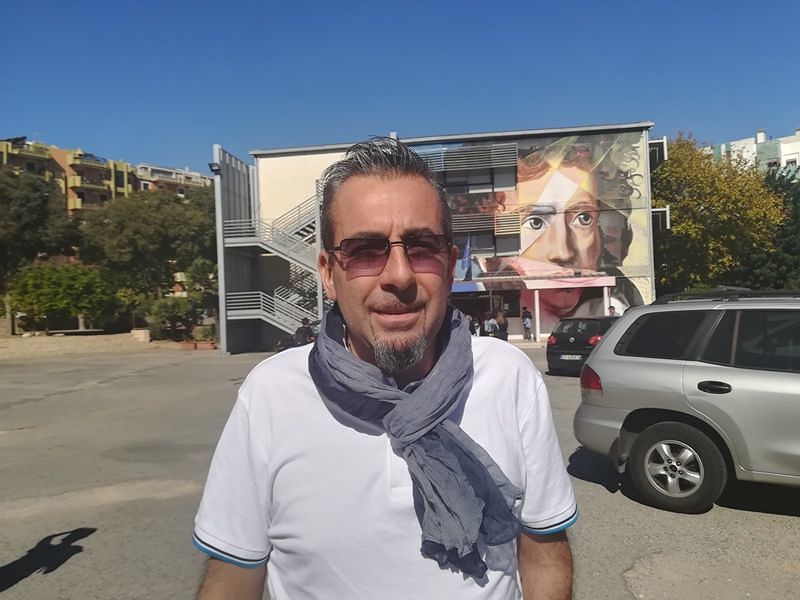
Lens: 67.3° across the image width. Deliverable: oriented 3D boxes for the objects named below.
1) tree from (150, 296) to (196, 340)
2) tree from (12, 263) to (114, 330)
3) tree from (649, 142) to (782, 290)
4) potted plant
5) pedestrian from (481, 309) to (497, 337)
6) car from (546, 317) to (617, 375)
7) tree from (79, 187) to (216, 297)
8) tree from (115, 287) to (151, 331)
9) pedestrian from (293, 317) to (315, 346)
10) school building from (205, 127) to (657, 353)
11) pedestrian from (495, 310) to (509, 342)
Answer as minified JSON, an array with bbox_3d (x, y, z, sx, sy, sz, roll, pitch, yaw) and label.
[{"bbox_3d":[-15.266,1.350,40.500,3.100,3.100,2.800,-1,-2,-21],"label":"tree"},{"bbox_3d":[-24.012,0.195,42.500,6.500,4.700,6.000,-1,-2,-29],"label":"tree"},{"bbox_3d":[20.078,-3.778,38.000,8.800,11.600,8.600,-3,-2,28],"label":"tree"},{"bbox_3d":[-12.007,2.466,37.000,1.400,1.500,1.000,-2,-2,-6],"label":"potted plant"},{"bbox_3d":[4.004,1.457,27.500,0.500,1.690,0.400,-2,-2,0],"label":"pedestrian"},{"bbox_3d":[5.500,1.142,16.200,1.770,1.480,4.200,-4,-2,37],"label":"car"},{"bbox_3d":[-20.345,-2.789,49.000,10.800,11.200,10.000,-1,-2,-22],"label":"tree"},{"bbox_3d":[-19.142,0.877,43.000,2.600,3.300,2.500,-1,-2,-24],"label":"tree"},{"bbox_3d":[-2.730,1.376,17.000,0.520,1.690,0.500,-3,-2,30],"label":"pedestrian"},{"bbox_3d":[2.859,-3.073,38.017,23.000,11.500,16.000,-2,-2,6],"label":"school building"},{"bbox_3d":[4.606,1.418,27.000,0.500,1.690,0.400,-2,-2,-6],"label":"pedestrian"}]

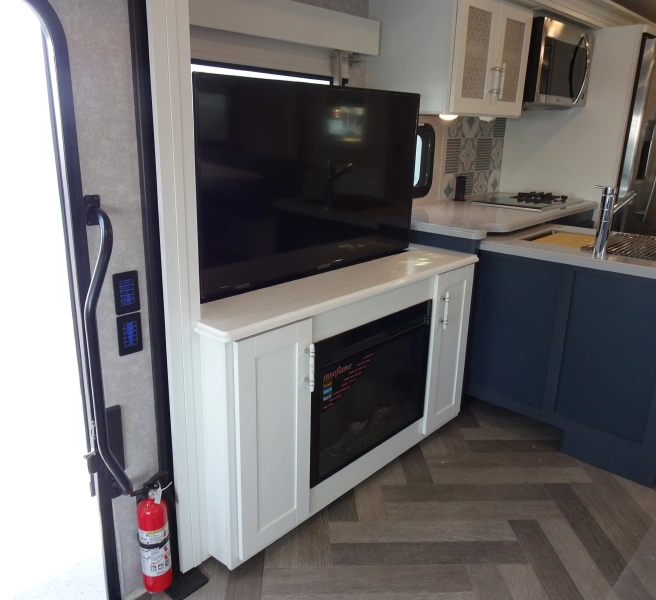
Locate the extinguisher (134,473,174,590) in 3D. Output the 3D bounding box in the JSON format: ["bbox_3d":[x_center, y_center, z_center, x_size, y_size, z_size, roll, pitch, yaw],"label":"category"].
[{"bbox_3d":[-0.487,0.649,1.550,0.086,0.335,0.114,16,23,40],"label":"extinguisher"}]

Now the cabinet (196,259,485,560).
[{"bbox_3d":[-0.038,0.244,2.221,0.650,0.768,1.361,16,23,40],"label":"cabinet"}]

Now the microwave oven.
[{"bbox_3d":[1.219,-1.360,3.276,0.433,0.420,0.760,16,23,40],"label":"microwave oven"}]

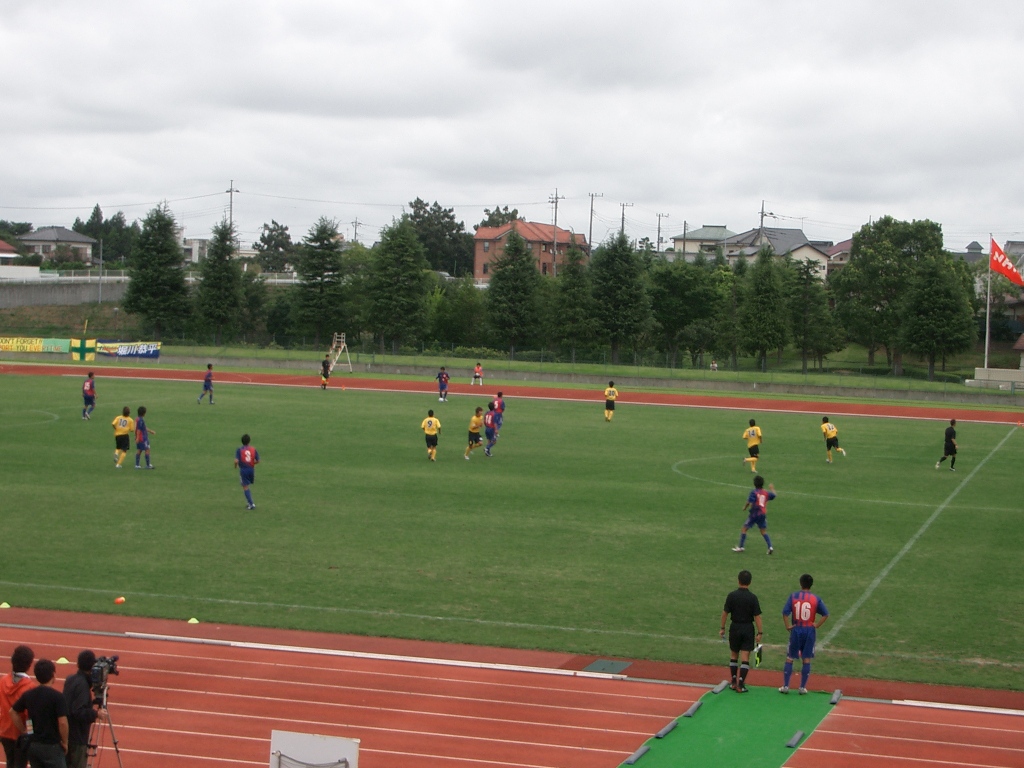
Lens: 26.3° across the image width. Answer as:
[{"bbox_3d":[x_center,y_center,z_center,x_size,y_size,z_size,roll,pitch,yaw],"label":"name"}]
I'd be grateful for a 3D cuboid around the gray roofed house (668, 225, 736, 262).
[{"bbox_3d":[25.572,-16.039,282.000,10.300,8.500,8.000,2,3,-4],"label":"gray roofed house"}]

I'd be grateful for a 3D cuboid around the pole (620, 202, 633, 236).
[{"bbox_3d":[15.157,-17.838,287.731,1.800,11.752,0.500,3,3,15],"label":"pole"}]

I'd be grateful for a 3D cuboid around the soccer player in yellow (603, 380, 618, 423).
[{"bbox_3d":[4.215,0.736,92.907,0.626,1.714,0.505,2,3,5],"label":"soccer player in yellow"}]

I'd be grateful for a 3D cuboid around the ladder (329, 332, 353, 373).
[{"bbox_3d":[-10.273,-1.820,128.500,1.600,2.400,0.900,0,4,-45],"label":"ladder"}]

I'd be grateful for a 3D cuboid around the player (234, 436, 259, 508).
[{"bbox_3d":[-6.259,2.090,51.700,0.600,1.750,0.550,2,3,-14],"label":"player"}]

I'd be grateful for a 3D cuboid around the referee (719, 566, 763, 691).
[{"bbox_3d":[3.319,3.526,31.299,0.626,1.728,0.384,3,3,9],"label":"referee"}]

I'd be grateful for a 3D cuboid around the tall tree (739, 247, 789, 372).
[{"bbox_3d":[15.166,-4.492,132.000,3.200,7.500,3.200,3,3,15],"label":"tall tree"}]

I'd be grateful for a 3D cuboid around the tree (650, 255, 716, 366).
[{"bbox_3d":[10.560,-4.346,134.000,4.200,6.570,4.200,3,3,15],"label":"tree"}]

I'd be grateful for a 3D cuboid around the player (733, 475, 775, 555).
[{"bbox_3d":[5.141,2.778,46.600,0.780,1.660,0.600,1,3,-26],"label":"player"}]

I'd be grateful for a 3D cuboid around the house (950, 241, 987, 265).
[{"bbox_3d":[52.136,-11.935,250.000,9.500,8.600,8.000,3,3,9],"label":"house"}]

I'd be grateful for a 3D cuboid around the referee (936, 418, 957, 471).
[{"bbox_3d":[14.317,1.997,72.048,0.580,1.693,0.520,0,3,-38],"label":"referee"}]

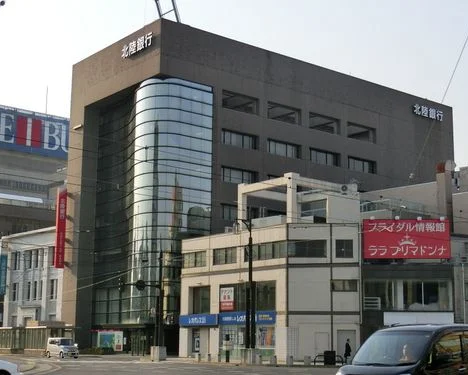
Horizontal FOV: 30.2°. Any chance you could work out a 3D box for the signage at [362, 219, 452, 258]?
[{"bbox_3d":[12.636,3.773,63.350,6.249,2.866,0.300,0,-10,6],"label":"signage"}]

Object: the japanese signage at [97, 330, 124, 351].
[{"bbox_3d":[-12.339,15.335,86.544,0.150,1.985,5.178,8,-13,-36],"label":"japanese signage"}]

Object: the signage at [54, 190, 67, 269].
[{"bbox_3d":[-18.678,4.388,93.716,1.050,8.592,0.400,8,-13,-36],"label":"signage"}]

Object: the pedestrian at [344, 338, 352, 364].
[{"bbox_3d":[7.907,11.333,59.957,0.480,1.720,0.500,0,-10,6],"label":"pedestrian"}]

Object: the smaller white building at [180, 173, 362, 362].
[{"bbox_3d":[4.700,6.874,71.003,9.800,14.305,17.933,8,-13,-36],"label":"smaller white building"}]

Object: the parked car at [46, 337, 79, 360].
[{"bbox_3d":[-13.979,13.120,70.766,1.475,1.650,3.400,8,-13,-36],"label":"parked car"}]

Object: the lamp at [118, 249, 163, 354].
[{"bbox_3d":[-6.847,8.542,63.998,3.443,7.862,0.650,4,-11,-20],"label":"lamp"}]

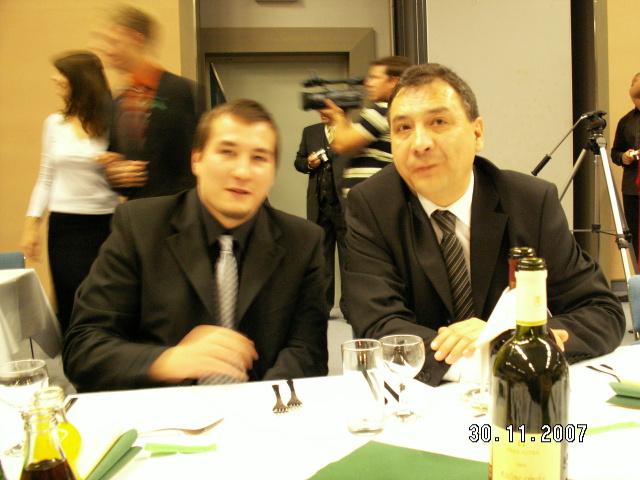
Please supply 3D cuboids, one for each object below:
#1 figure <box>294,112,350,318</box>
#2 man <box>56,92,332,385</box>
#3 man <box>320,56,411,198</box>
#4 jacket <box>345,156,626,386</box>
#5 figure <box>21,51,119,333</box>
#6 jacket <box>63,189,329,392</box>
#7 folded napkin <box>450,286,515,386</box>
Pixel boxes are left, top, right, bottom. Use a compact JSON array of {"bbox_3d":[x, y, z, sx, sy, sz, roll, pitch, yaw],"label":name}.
[{"bbox_3d":[0.048,-0.243,5.120,0.550,1.780,0.380,-2,5,-6],"label":"figure"},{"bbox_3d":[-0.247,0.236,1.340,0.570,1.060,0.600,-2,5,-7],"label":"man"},{"bbox_3d":[0.310,-0.104,3.520,0.580,1.780,0.500,-1,5,-3],"label":"man"},{"bbox_3d":[0.335,0.122,1.350,0.620,0.620,0.480,-1,5,2],"label":"jacket"},{"bbox_3d":[-1.027,0.047,2.724,0.480,1.680,0.380,3,7,41],"label":"figure"},{"bbox_3d":[-0.253,0.173,1.370,0.560,0.600,0.420,-2,5,-7],"label":"jacket"},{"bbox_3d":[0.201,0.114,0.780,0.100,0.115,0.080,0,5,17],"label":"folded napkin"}]

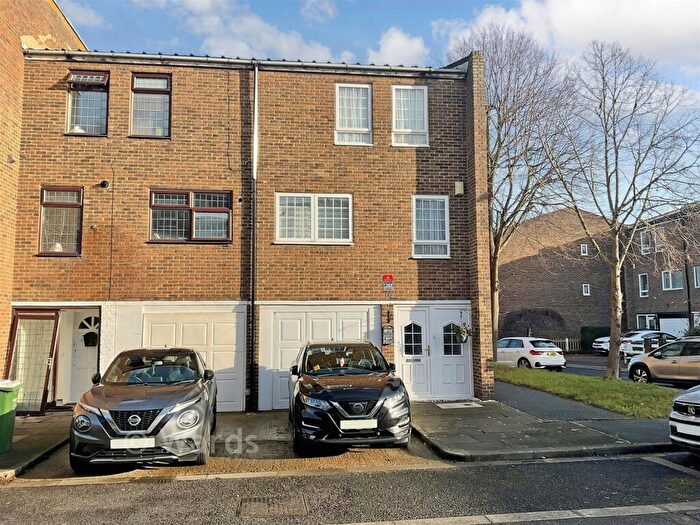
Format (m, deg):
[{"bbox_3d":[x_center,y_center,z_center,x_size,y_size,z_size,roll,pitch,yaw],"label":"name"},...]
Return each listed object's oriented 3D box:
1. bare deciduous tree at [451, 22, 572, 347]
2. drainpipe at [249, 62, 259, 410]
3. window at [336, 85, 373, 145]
[{"bbox_3d":[6.537,-3.028,25.177,6.000,14.910,6.000,0,-6,-6],"label":"bare deciduous tree"},{"bbox_3d":[-2.110,-0.665,12.993,0.090,7.757,0.100,0,-6,-6],"label":"drainpipe"},{"bbox_3d":[0.098,-3.426,13.597,0.871,1.452,0.110,0,-6,-6],"label":"window"}]

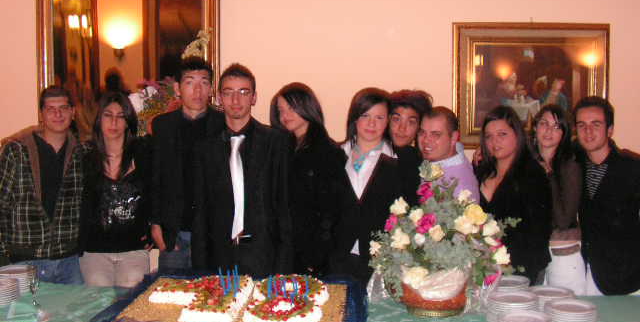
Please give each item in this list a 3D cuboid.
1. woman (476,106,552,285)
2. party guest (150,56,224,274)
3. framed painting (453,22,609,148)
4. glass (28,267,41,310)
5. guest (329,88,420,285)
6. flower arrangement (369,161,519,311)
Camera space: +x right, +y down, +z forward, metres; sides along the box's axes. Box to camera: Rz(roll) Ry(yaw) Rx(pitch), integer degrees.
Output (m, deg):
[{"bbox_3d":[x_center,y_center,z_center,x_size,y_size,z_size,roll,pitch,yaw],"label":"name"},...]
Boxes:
[{"bbox_3d":[0.909,0.544,3.185,0.420,1.596,0.320,2,4,28],"label":"woman"},{"bbox_3d":[-0.617,0.410,3.378,0.500,1.828,0.310,0,3,-3],"label":"party guest"},{"bbox_3d":[1.212,-0.433,3.832,0.878,0.711,0.060,1,3,4],"label":"framed painting"},{"bbox_3d":[-1.169,0.517,2.721,0.050,0.161,0.050,0,3,0],"label":"glass"},{"bbox_3d":[0.251,0.502,3.163,0.450,1.677,0.320,1,3,18],"label":"guest"},{"bbox_3d":[0.501,0.306,2.702,0.570,0.601,0.480,0,3,0],"label":"flower arrangement"}]

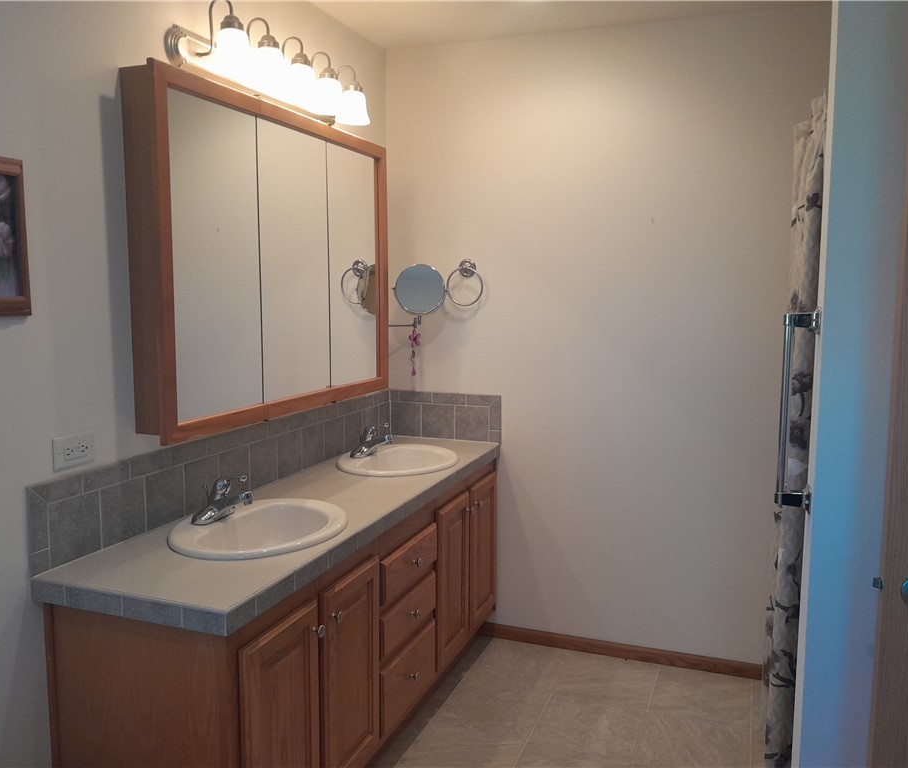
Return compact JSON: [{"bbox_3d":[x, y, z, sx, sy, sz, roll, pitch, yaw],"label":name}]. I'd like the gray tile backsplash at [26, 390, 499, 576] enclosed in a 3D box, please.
[{"bbox_3d":[-0.358,0.233,2.478,0.499,0.202,1.834,3,7,20],"label":"gray tile backsplash"}]

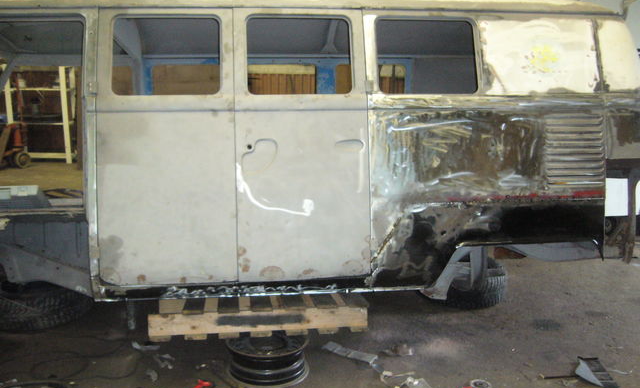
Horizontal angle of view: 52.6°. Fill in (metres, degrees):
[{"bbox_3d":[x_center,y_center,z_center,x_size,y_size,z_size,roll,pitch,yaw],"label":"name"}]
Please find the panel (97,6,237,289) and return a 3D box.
[{"bbox_3d":[-0.669,-0.214,2.864,0.592,1.217,0.080,-1,-3,-6],"label":"panel"}]

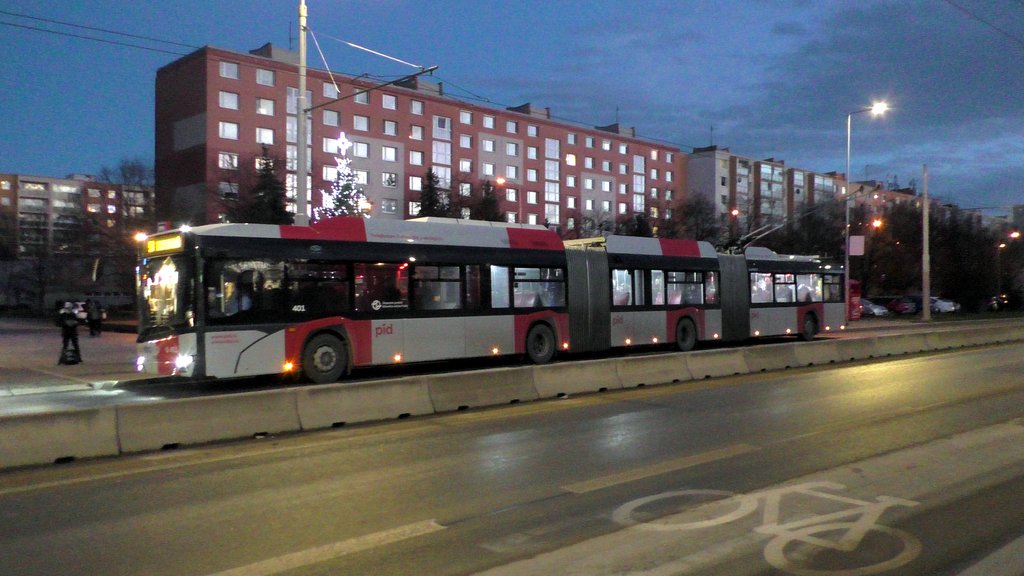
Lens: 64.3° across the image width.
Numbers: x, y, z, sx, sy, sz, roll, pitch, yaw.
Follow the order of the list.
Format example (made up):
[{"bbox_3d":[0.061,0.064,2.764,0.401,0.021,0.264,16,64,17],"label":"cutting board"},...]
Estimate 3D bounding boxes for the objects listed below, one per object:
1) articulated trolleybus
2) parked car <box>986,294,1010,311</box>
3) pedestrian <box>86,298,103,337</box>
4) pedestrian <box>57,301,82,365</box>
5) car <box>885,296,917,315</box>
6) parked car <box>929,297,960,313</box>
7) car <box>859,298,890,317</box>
[{"bbox_3d":[2.640,0.125,23.150,24.700,3.450,2.550,0,0,-43],"label":"articulated trolleybus"},{"bbox_3d":[47.582,1.424,80.000,1.800,1.480,4.300,0,0,-41],"label":"parked car"},{"bbox_3d":[-18.861,1.355,36.800,0.550,1.710,0.400,0,0,-23],"label":"pedestrian"},{"bbox_3d":[-11.788,1.185,21.700,0.600,1.710,0.420,0,0,-27],"label":"pedestrian"},{"bbox_3d":[32.697,1.504,70.000,1.800,1.480,4.300,0,0,-41],"label":"car"},{"bbox_3d":[39.006,1.536,74.500,1.800,1.480,4.300,0,0,-41],"label":"parked car"},{"bbox_3d":[28.048,1.516,65.000,1.800,1.480,4.300,0,0,-41],"label":"car"}]

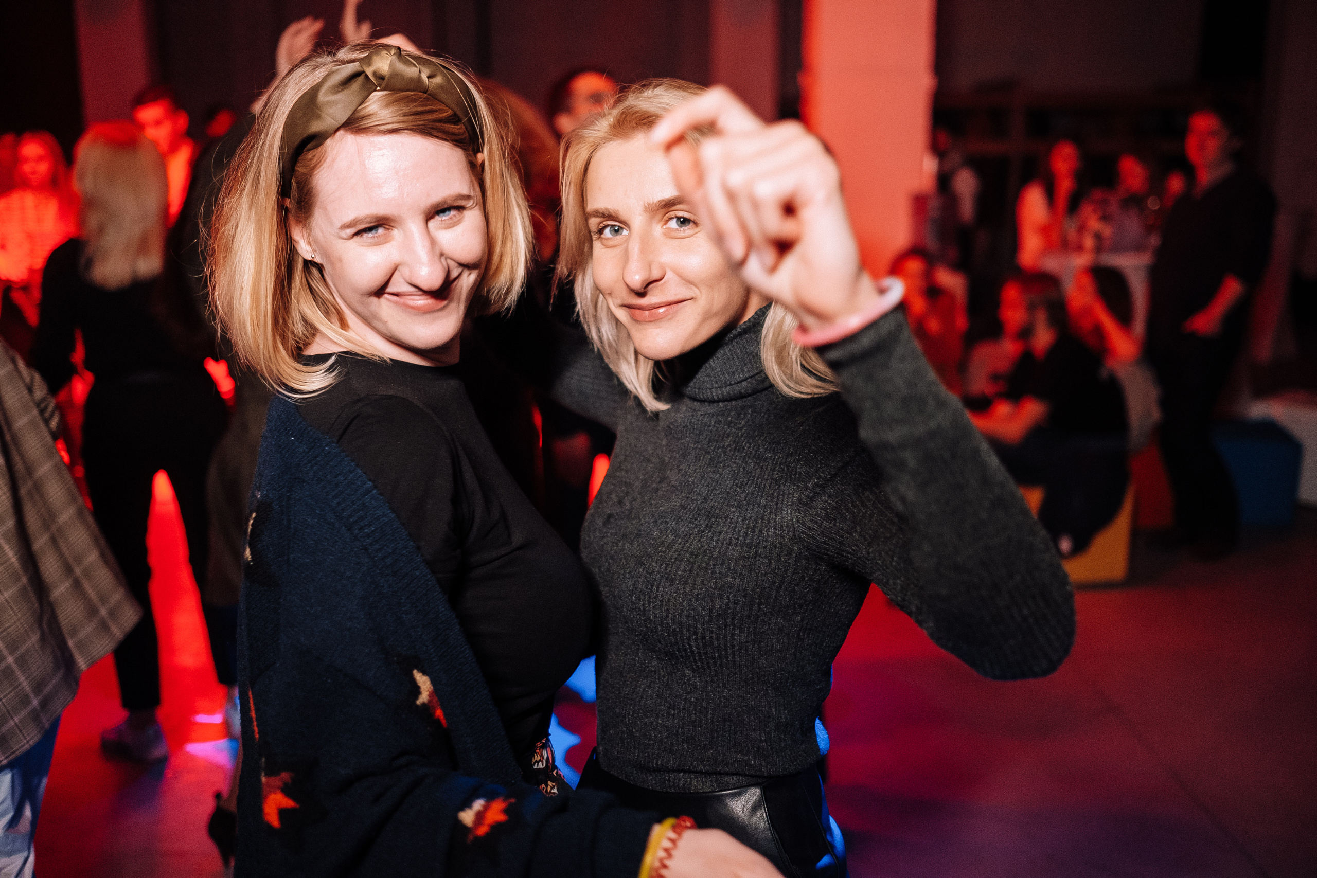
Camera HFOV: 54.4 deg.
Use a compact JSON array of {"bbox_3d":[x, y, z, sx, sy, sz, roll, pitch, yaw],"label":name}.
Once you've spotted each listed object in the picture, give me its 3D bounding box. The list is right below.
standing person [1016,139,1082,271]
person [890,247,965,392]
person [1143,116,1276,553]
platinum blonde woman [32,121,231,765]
[{"bbox_3d":[2.212,-0.867,7.385,0.460,1.690,0.360,-4,13,-17],"label":"standing person"},{"bbox_3d":[1.241,-0.265,5.828,0.500,1.180,0.800,0,12,0],"label":"person"},{"bbox_3d":[2.241,-0.437,5.196,0.530,1.790,0.400,11,17,42],"label":"person"},{"bbox_3d":[-1.380,0.016,3.383,0.540,1.670,0.420,-1,12,-6],"label":"platinum blonde woman"}]

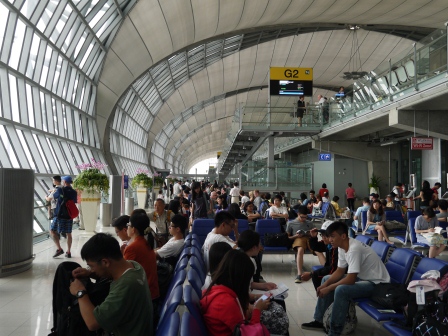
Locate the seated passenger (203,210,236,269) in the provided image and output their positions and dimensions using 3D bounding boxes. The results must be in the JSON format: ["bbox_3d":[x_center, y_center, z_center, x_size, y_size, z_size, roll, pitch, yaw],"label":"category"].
[{"bbox_3d":[0.098,1.127,5.050,0.800,1.280,0.520,0,-2,-5],"label":"seated passenger"}]

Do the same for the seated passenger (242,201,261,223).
[{"bbox_3d":[0.600,1.310,9.600,0.500,1.180,0.750,0,-2,-9],"label":"seated passenger"}]

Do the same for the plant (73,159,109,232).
[{"bbox_3d":[-4.270,0.874,14.079,1.100,2.330,1.020,0,-2,-3],"label":"plant"}]

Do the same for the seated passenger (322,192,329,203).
[{"bbox_3d":[3.995,1.524,16.710,0.750,1.180,0.500,0,-2,-3],"label":"seated passenger"}]

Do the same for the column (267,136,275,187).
[{"bbox_3d":[2.407,0.349,22.300,0.320,3.840,0.320,0,-2,-2],"label":"column"}]

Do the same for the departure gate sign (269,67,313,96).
[{"bbox_3d":[3.470,-4.453,22.759,2.180,1.460,0.220,0,-2,-3],"label":"departure gate sign"}]

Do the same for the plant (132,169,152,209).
[{"bbox_3d":[-4.712,1.217,25.500,1.200,2.350,1.200,0,-2,-3],"label":"plant"}]

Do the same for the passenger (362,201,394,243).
[{"bbox_3d":[3.446,1.319,9.750,0.520,1.170,0.780,0,-2,-1],"label":"passenger"}]

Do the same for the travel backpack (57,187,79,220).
[{"bbox_3d":[-3.283,0.742,9.200,0.300,0.620,0.360,-1,-2,30],"label":"travel backpack"}]

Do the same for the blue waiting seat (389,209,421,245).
[{"bbox_3d":[3.919,1.440,9.444,0.550,0.900,0.680,0,-2,-3],"label":"blue waiting seat"}]

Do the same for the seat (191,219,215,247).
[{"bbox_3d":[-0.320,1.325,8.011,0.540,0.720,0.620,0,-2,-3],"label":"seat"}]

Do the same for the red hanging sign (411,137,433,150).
[{"bbox_3d":[6.320,-0.768,14.033,0.690,0.390,0.090,0,-2,-3],"label":"red hanging sign"}]

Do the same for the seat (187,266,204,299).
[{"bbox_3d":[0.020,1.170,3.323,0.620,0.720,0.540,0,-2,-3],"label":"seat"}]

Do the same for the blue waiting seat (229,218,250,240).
[{"bbox_3d":[0.222,1.387,7.800,0.520,0.920,0.660,0,-2,-2],"label":"blue waiting seat"}]

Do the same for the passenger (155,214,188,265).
[{"bbox_3d":[-0.740,1.134,4.965,0.780,1.220,0.520,0,-2,-3],"label":"passenger"}]

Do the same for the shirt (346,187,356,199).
[{"bbox_3d":[6.799,1.325,23.500,0.460,0.600,0.270,0,-2,-2],"label":"shirt"}]

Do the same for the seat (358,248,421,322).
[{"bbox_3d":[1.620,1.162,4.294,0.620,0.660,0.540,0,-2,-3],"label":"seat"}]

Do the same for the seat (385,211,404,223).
[{"bbox_3d":[4.132,1.475,10.657,0.550,0.900,0.650,0,-2,-3],"label":"seat"}]

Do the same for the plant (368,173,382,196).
[{"bbox_3d":[8.608,1.347,25.000,0.740,2.020,0.740,0,-2,-2],"label":"plant"}]

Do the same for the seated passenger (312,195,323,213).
[{"bbox_3d":[3.151,1.519,15.862,0.750,1.140,0.500,0,-2,-3],"label":"seated passenger"}]

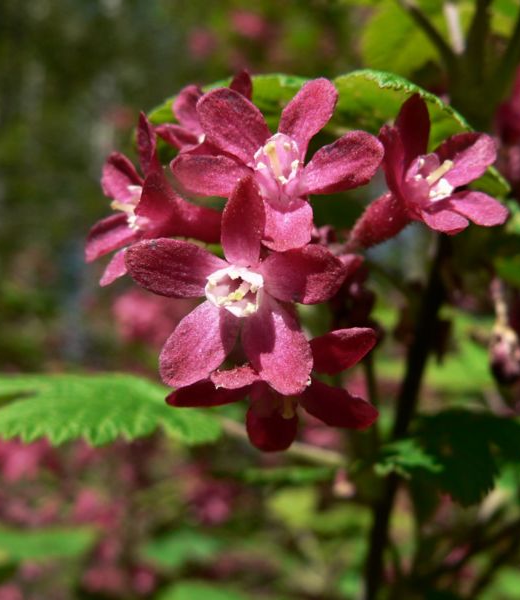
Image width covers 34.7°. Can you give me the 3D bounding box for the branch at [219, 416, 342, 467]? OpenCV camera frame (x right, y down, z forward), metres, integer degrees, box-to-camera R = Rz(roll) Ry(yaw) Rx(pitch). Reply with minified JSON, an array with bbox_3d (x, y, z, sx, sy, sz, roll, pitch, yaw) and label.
[{"bbox_3d":[0.005,0.034,0.200,0.030,0.011,0.014,0,0,0],"label":"branch"}]

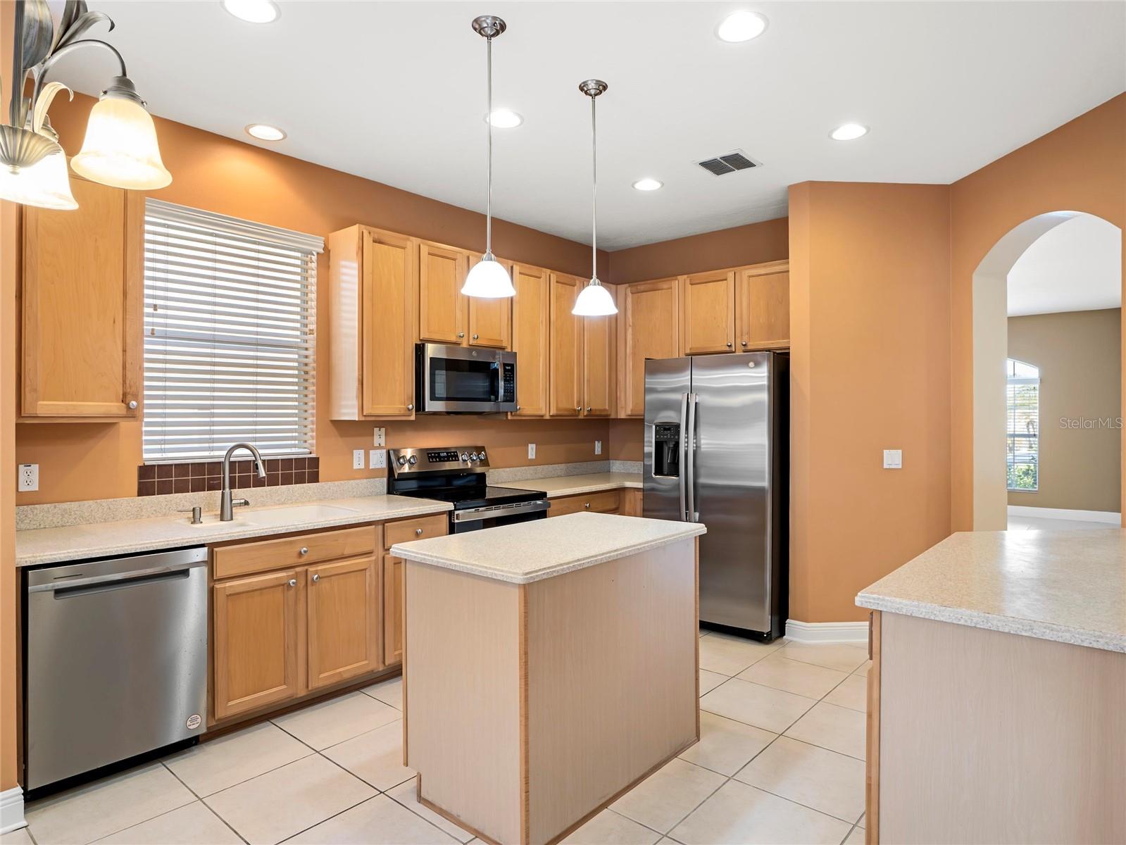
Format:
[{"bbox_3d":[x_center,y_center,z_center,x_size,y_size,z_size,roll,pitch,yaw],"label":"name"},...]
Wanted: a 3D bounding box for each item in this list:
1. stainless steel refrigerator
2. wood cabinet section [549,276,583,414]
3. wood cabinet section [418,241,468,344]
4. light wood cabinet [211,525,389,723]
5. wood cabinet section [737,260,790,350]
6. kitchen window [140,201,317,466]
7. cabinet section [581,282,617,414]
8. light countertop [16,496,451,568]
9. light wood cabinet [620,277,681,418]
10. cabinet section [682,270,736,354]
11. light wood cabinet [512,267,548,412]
[{"bbox_3d":[1.151,0.456,4.527,0.912,1.772,0.825,0,0,42],"label":"stainless steel refrigerator"},{"bbox_3d":[-0.104,-0.575,4.983,0.339,1.078,0.391,0,0,42],"label":"wood cabinet section"},{"bbox_3d":[-0.869,-0.780,4.130,0.339,0.624,0.374,0,0,42],"label":"wood cabinet section"},{"bbox_3d":[-1.423,0.889,3.255,0.625,0.792,0.855,1,1,42],"label":"light wood cabinet"},{"bbox_3d":[1.520,-0.799,4.614,0.435,0.585,0.332,0,0,42],"label":"wood cabinet section"},{"bbox_3d":[-1.687,-0.434,3.405,0.100,1.260,0.900,1,1,42],"label":"kitchen window"},{"bbox_3d":[0.168,-0.572,5.287,0.339,1.067,0.425,0,0,42],"label":"cabinet section"},{"bbox_3d":[-1.496,0.474,3.172,0.640,0.040,1.900,1,1,42],"label":"light countertop"},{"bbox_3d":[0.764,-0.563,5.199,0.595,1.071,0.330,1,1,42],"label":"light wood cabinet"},{"bbox_3d":[1.184,-0.806,4.915,0.467,0.589,0.332,0,0,42],"label":"cabinet section"},{"bbox_3d":[-0.347,-0.558,4.657,0.322,1.075,0.398,0,0,42],"label":"light wood cabinet"}]

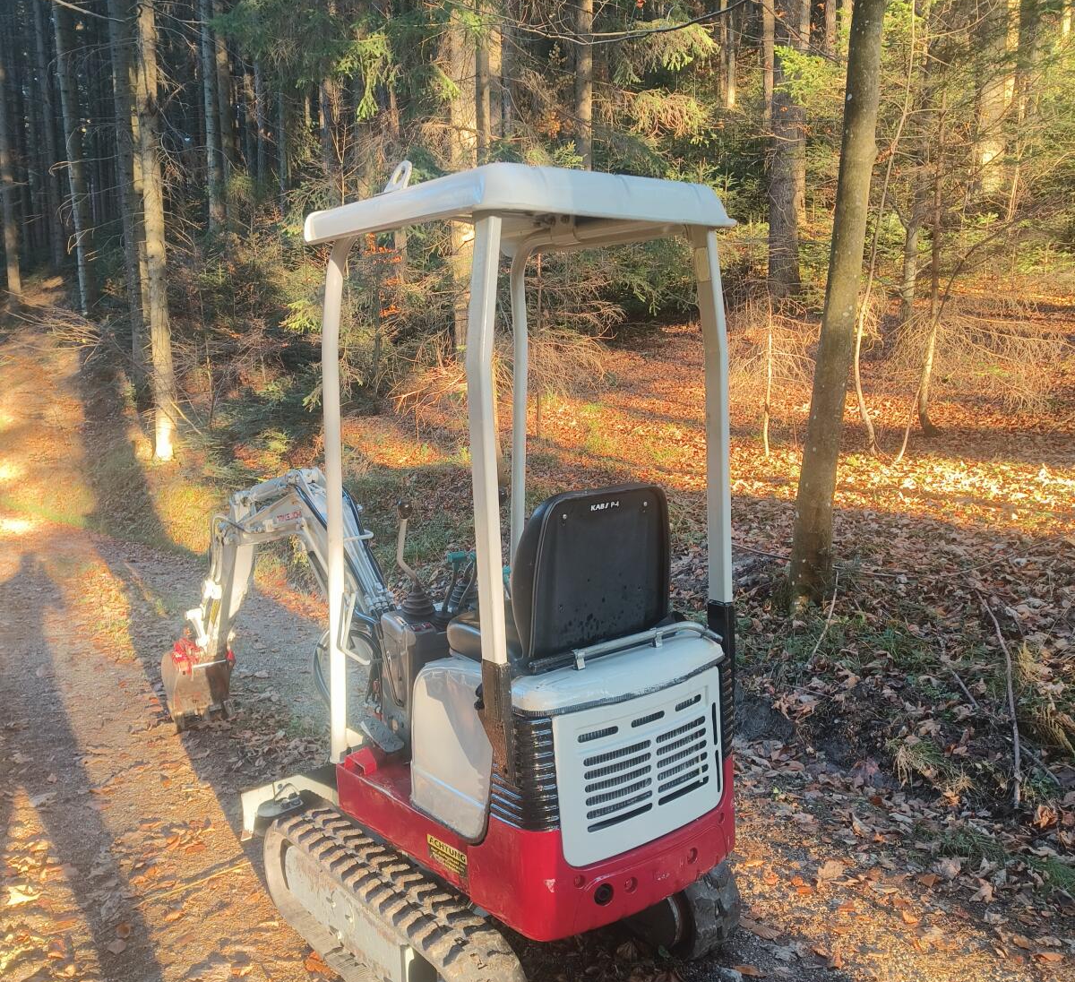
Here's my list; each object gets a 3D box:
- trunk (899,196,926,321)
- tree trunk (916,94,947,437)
[{"bbox_3d":[5.011,-3.122,13.297,0.170,1.684,0.170,7,10,19],"label":"trunk"},{"bbox_3d":[3.544,-1.971,8.839,0.140,2.982,0.140,3,9,21],"label":"tree trunk"}]

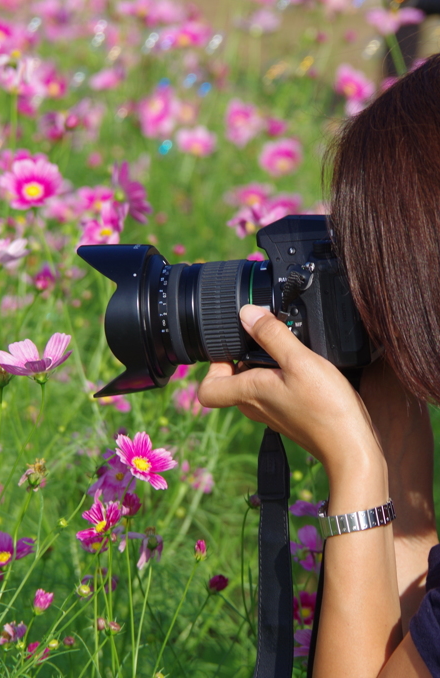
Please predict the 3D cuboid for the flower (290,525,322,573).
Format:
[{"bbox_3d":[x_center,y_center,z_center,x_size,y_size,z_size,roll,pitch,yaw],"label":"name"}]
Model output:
[{"bbox_3d":[0.068,0.154,4.200,0.042,0.043,0.018,-2,-11,-12],"label":"flower"}]

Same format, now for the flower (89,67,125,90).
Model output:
[{"bbox_3d":[-0.129,-0.295,6.500,0.040,0.018,0.036,1,50,9],"label":"flower"}]

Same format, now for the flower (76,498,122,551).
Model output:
[{"bbox_3d":[-0.084,0.129,4.000,0.034,0.037,0.018,6,-20,35],"label":"flower"}]

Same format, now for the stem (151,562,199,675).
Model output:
[{"bbox_3d":[-0.032,0.197,4.050,0.004,0.086,0.004,23,7,0],"label":"stem"}]

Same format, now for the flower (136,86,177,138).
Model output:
[{"bbox_3d":[-0.074,-0.269,6.800,0.046,0.052,0.020,1,-17,13],"label":"flower"}]

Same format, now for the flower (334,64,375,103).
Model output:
[{"bbox_3d":[0.145,-0.276,6.200,0.041,0.041,0.020,-3,-23,-20],"label":"flower"}]

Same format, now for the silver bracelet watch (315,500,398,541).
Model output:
[{"bbox_3d":[0.088,0.113,3.700,0.050,0.022,0.054,1,23,21],"label":"silver bracelet watch"}]

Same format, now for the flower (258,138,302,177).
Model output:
[{"bbox_3d":[0.072,-0.215,6.800,0.047,0.043,0.020,0,-24,0],"label":"flower"}]

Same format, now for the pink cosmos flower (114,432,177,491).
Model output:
[{"bbox_3d":[-0.049,0.080,3.740,0.041,0.039,0.015,-2,-17,-8],"label":"pink cosmos flower"}]

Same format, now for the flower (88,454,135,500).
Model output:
[{"bbox_3d":[-0.078,0.100,4.150,0.036,0.037,0.016,1,6,9],"label":"flower"}]

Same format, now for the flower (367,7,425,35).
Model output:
[{"bbox_3d":[0.208,-0.378,6.800,0.058,0.028,0.055,0,6,0],"label":"flower"}]

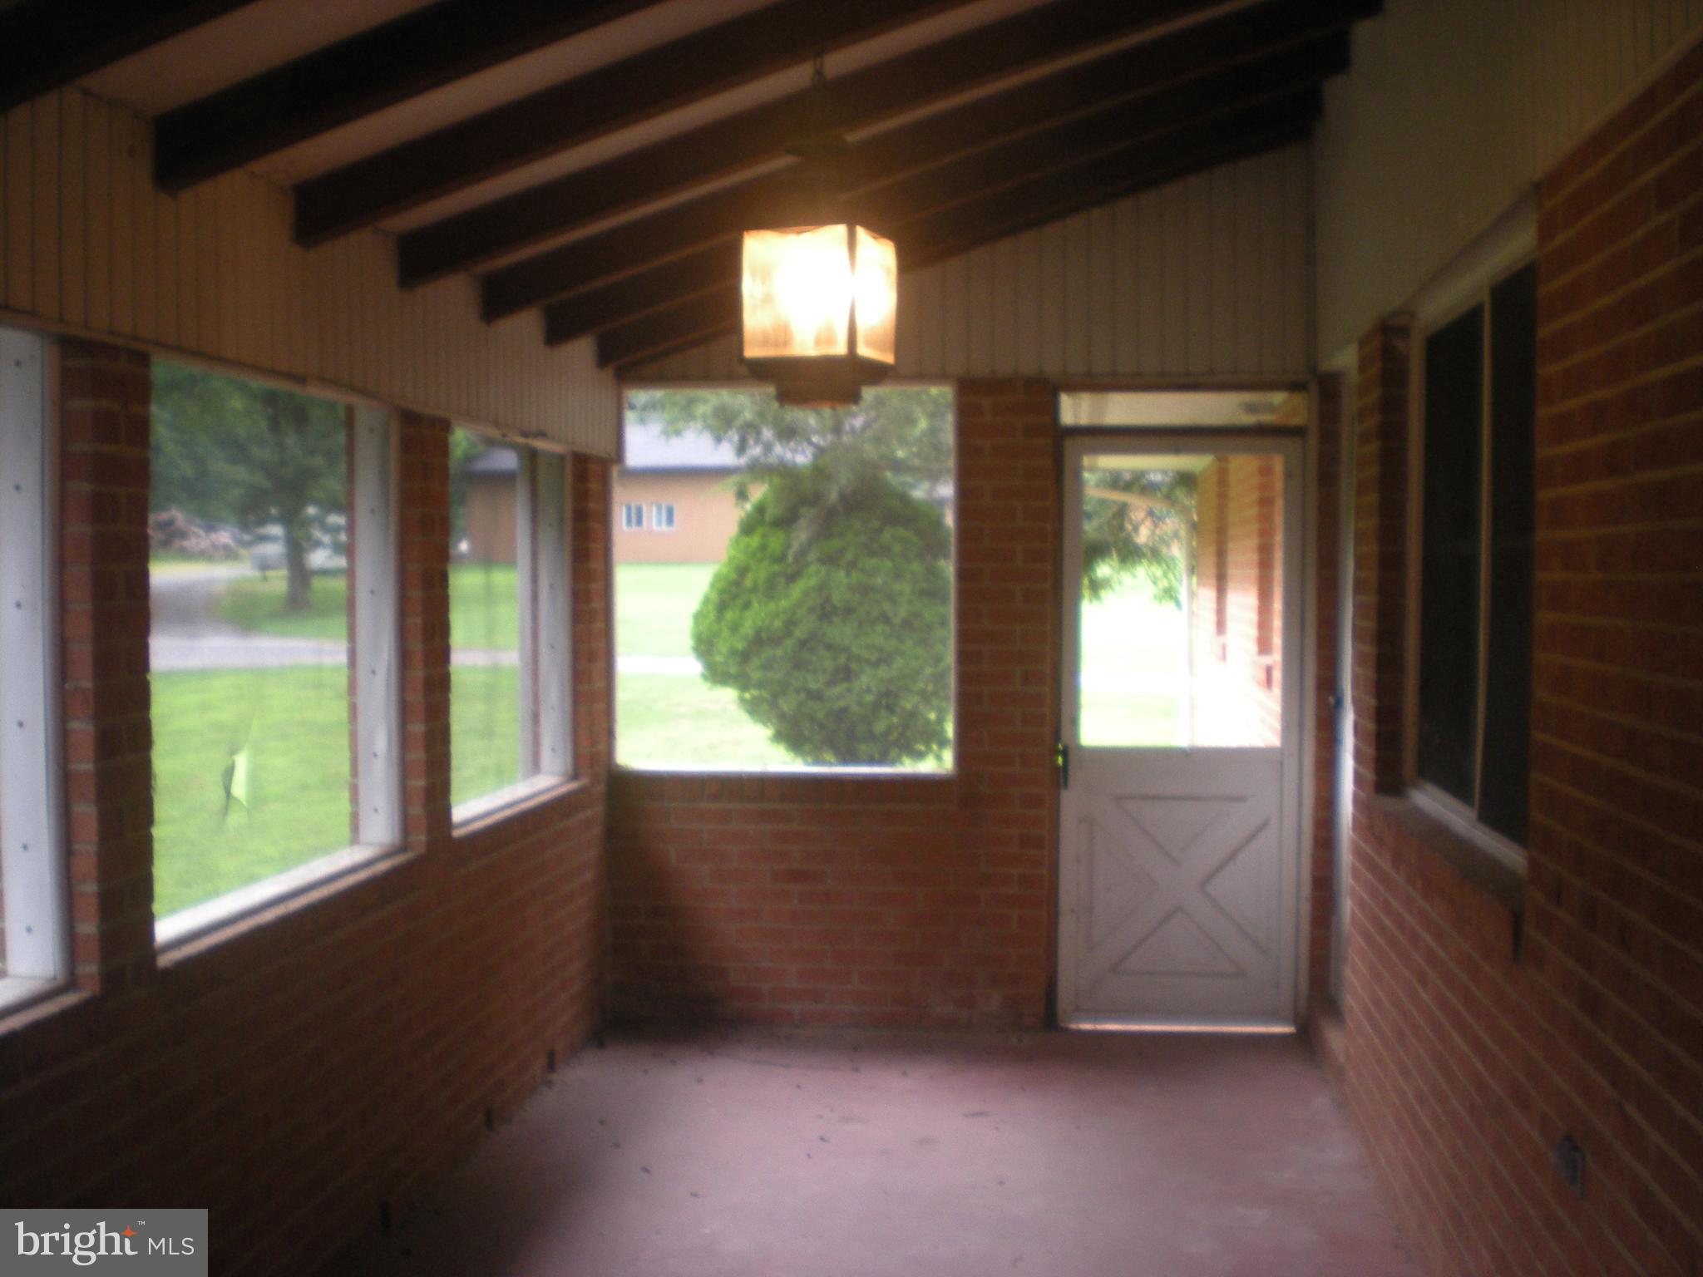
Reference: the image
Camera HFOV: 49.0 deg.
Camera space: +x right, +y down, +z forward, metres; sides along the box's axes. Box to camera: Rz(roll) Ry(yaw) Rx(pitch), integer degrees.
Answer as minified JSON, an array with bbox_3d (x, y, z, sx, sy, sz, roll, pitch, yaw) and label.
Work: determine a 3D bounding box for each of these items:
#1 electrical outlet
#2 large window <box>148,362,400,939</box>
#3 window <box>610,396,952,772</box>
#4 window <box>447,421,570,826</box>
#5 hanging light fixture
[{"bbox_3d":[1.144,0.843,2.983,0.025,0.072,0.112,0,2,7],"label":"electrical outlet"},{"bbox_3d":[-1.276,-0.008,4.095,0.120,1.130,1.330,0,2,7],"label":"large window"},{"bbox_3d":[-0.234,-0.209,6.508,1.230,1.370,0.120,0,2,7],"label":"window"},{"bbox_3d":[-1.075,-0.072,5.681,0.120,1.120,1.370,0,2,7],"label":"window"},{"bbox_3d":[-0.068,-0.843,3.871,0.250,0.727,0.250,1,2,21],"label":"hanging light fixture"}]

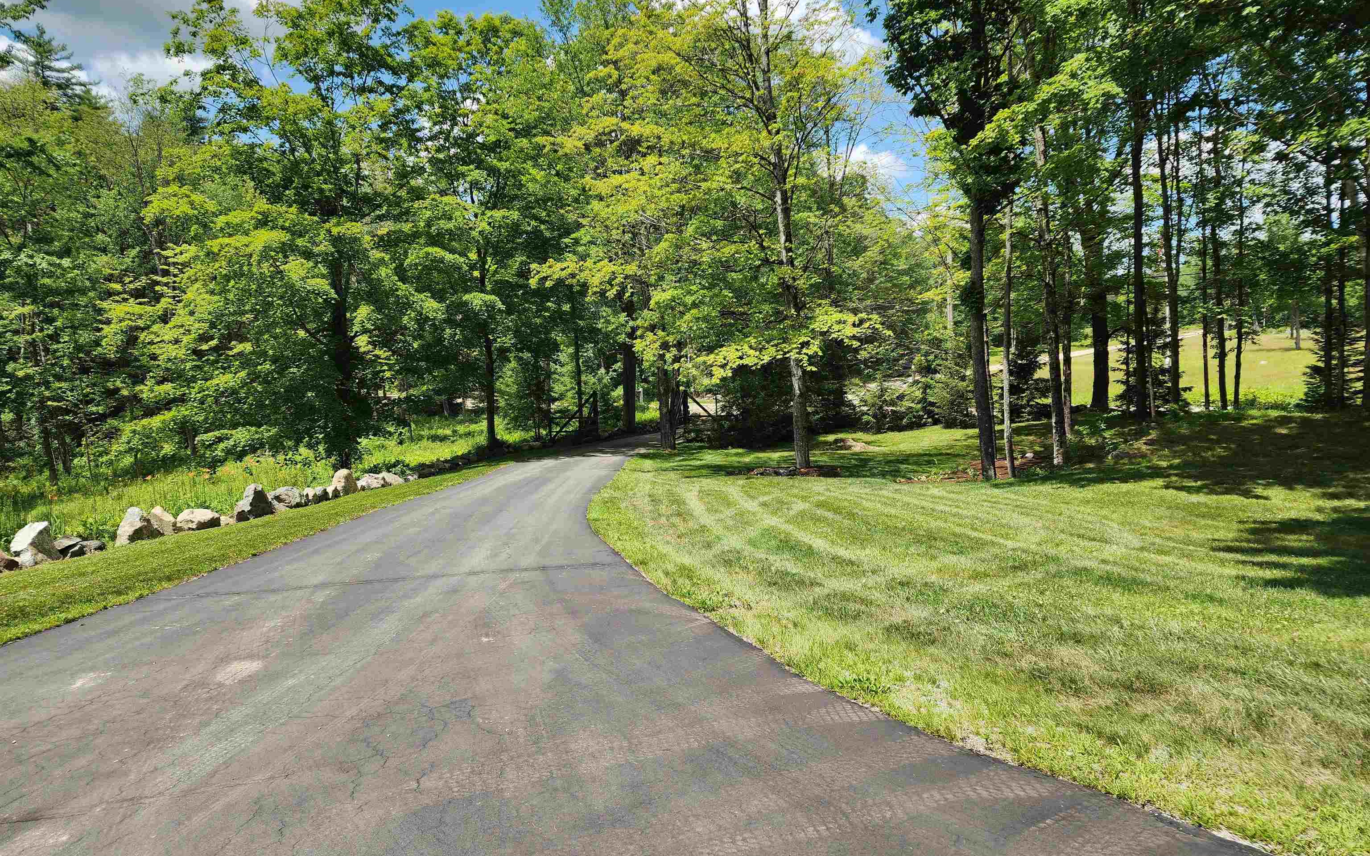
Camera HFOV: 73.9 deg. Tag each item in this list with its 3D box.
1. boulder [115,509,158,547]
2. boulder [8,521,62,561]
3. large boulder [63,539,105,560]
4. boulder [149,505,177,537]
[{"bbox_3d":[-8.195,1.487,13.600,0.470,0.560,0.580,-1,1,0],"label":"boulder"},{"bbox_3d":[-8.279,1.446,11.600,0.480,0.520,0.520,-1,1,0],"label":"boulder"},{"bbox_3d":[-7.996,1.615,12.100,0.380,0.250,0.460,-1,1,0],"label":"large boulder"},{"bbox_3d":[-8.337,1.483,14.500,0.400,0.480,0.440,-1,1,0],"label":"boulder"}]

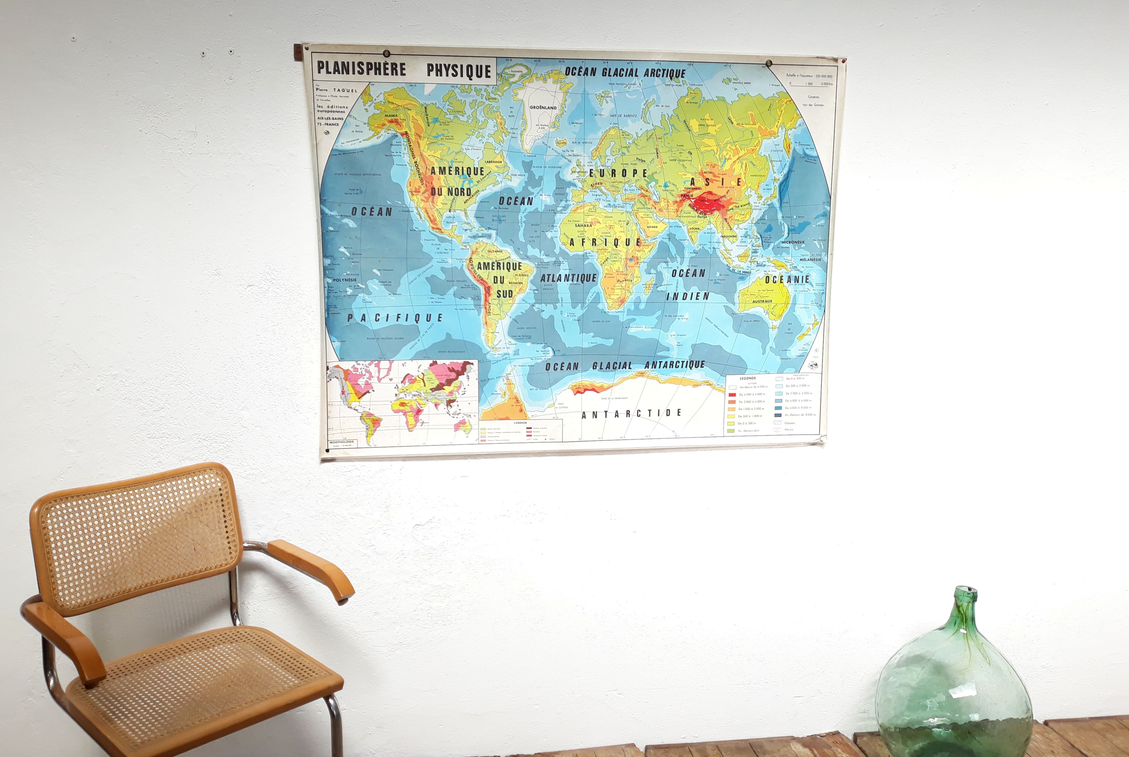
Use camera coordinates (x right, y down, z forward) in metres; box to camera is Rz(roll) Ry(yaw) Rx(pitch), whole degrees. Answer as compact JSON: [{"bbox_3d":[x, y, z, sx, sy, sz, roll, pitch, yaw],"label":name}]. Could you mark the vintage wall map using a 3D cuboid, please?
[{"bbox_3d":[0.049,-0.304,2.239,1.340,1.006,0.020,-1,9,-7],"label":"vintage wall map"}]

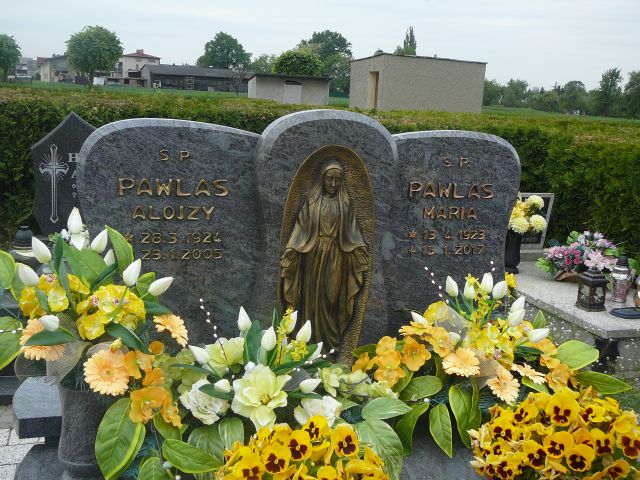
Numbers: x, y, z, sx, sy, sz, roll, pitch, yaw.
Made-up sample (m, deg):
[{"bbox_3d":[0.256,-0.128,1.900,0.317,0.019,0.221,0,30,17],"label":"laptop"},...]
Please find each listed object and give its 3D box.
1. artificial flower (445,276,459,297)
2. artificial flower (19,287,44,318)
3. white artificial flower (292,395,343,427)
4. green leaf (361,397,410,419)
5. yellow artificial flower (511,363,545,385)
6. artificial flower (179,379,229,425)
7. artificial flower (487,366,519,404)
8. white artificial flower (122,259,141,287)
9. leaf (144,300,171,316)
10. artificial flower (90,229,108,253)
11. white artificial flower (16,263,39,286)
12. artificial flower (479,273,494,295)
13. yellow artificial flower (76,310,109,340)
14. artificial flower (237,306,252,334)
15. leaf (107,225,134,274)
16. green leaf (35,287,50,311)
[{"bbox_3d":[0.386,0.135,2.100,0.033,0.060,0.033,-20,3,0],"label":"artificial flower"},{"bbox_3d":[-0.712,0.154,1.780,0.065,0.078,0.050,5,13,21],"label":"artificial flower"},{"bbox_3d":[-0.004,0.416,1.730,0.108,0.082,0.080,2,12,-2],"label":"white artificial flower"},{"bbox_3d":[0.164,0.412,1.760,0.117,0.057,0.030,1,-26,0],"label":"green leaf"},{"bbox_3d":[0.590,0.381,2.040,0.100,0.032,0.100,29,18,0],"label":"yellow artificial flower"},{"bbox_3d":[-0.253,0.356,1.580,0.103,0.095,0.070,2,-3,6],"label":"artificial flower"},{"bbox_3d":[0.502,0.400,1.980,0.088,0.102,0.045,7,17,-8],"label":"artificial flower"},{"bbox_3d":[-0.464,0.080,1.780,0.039,0.070,0.039,25,7,-2],"label":"white artificial flower"},{"bbox_3d":[-0.413,0.173,1.820,0.070,0.040,0.045,-4,13,-16],"label":"leaf"},{"bbox_3d":[-0.555,0.003,1.820,0.037,0.064,0.037,29,6,0],"label":"artificial flower"},{"bbox_3d":[-0.675,0.082,1.670,0.036,0.063,0.036,-39,9,-11],"label":"white artificial flower"},{"bbox_3d":[0.492,0.127,2.120,0.038,0.063,0.038,-3,15,-17],"label":"artificial flower"},{"bbox_3d":[-0.539,0.203,1.700,0.068,0.070,0.040,10,27,7],"label":"yellow artificial flower"},{"bbox_3d":[-0.203,0.213,1.930,0.038,0.068,0.038,-5,3,0],"label":"artificial flower"},{"bbox_3d":[-0.508,0.029,1.830,0.050,0.128,0.030,-17,6,-19],"label":"leaf"},{"bbox_3d":[-0.635,0.134,1.650,0.030,0.056,0.020,-31,6,-9],"label":"green leaf"}]

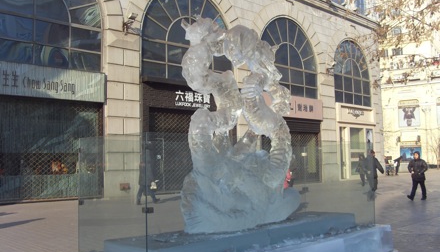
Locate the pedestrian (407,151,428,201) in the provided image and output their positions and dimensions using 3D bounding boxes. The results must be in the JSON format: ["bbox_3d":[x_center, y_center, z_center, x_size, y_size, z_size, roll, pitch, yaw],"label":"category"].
[{"bbox_3d":[6.683,1.676,16.855,0.600,1.674,0.500,-4,-5,37],"label":"pedestrian"}]

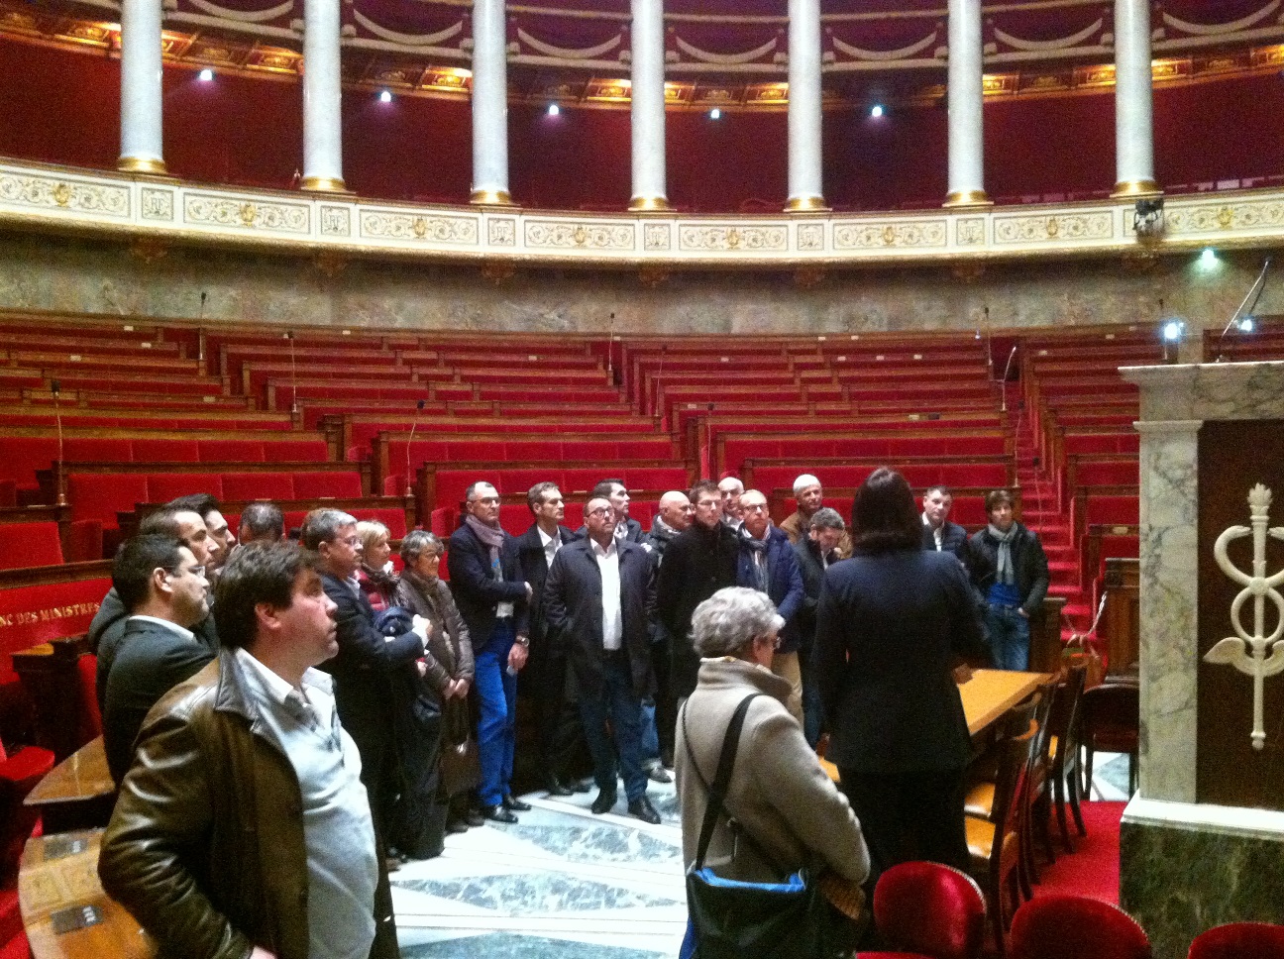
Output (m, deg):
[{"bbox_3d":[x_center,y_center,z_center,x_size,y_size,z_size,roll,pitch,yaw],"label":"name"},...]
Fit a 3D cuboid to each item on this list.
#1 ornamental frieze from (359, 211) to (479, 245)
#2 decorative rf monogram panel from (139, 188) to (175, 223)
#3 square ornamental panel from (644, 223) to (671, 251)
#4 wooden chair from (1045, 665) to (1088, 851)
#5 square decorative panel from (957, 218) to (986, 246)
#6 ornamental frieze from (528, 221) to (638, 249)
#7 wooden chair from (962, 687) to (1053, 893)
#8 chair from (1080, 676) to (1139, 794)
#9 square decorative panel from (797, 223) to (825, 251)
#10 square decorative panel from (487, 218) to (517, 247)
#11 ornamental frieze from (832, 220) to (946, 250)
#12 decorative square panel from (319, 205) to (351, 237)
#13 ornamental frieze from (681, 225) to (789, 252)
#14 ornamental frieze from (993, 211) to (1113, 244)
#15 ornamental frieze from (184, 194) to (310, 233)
[{"bbox_3d":[-3.422,-3.871,19.946,1.812,0.414,0.060,-1,0,-24],"label":"ornamental frieze"},{"bbox_3d":[-6.168,-3.495,16.485,0.393,0.396,0.090,-1,1,-37],"label":"decorative rf monogram panel"},{"bbox_3d":[0.257,-3.927,21.048,0.428,0.414,0.060,-1,0,-10],"label":"square ornamental panel"},{"bbox_3d":[1.880,1.290,6.230,0.480,0.870,0.440,0,1,27],"label":"wooden chair"},{"bbox_3d":[4.802,-3.611,18.891,0.393,0.396,0.090,0,1,13],"label":"square decorative panel"},{"bbox_3d":[-0.900,-3.562,18.902,1.640,0.396,0.090,-1,1,-12],"label":"ornamental frieze"},{"bbox_3d":[1.508,1.384,5.890,0.540,0.890,0.460,-1,0,28],"label":"wooden chair"},{"bbox_3d":[2.620,1.455,7.100,0.440,0.730,0.460,0,1,25],"label":"chair"},{"bbox_3d":[2.780,-3.968,21.266,0.428,0.414,0.060,-1,0,0],"label":"square decorative panel"},{"bbox_3d":[-2.202,-3.885,20.421,0.428,0.414,0.060,-1,0,-19],"label":"square decorative panel"},{"bbox_3d":[4.066,-3.998,21.208,1.812,0.414,0.060,-1,0,5],"label":"ornamental frieze"},{"bbox_3d":[-4.574,-3.857,19.389,0.428,0.414,0.060,-1,0,-28],"label":"decorative square panel"},{"bbox_3d":[1.345,-3.573,19.200,1.640,0.396,0.090,-1,1,-2],"label":"ornamental frieze"},{"bbox_3d":[5.891,-3.618,18.590,1.640,0.396,0.090,0,1,18],"label":"ornamental frieze"},{"bbox_3d":[-5.696,-3.832,18.723,1.812,0.414,0.060,-1,0,-33],"label":"ornamental frieze"}]

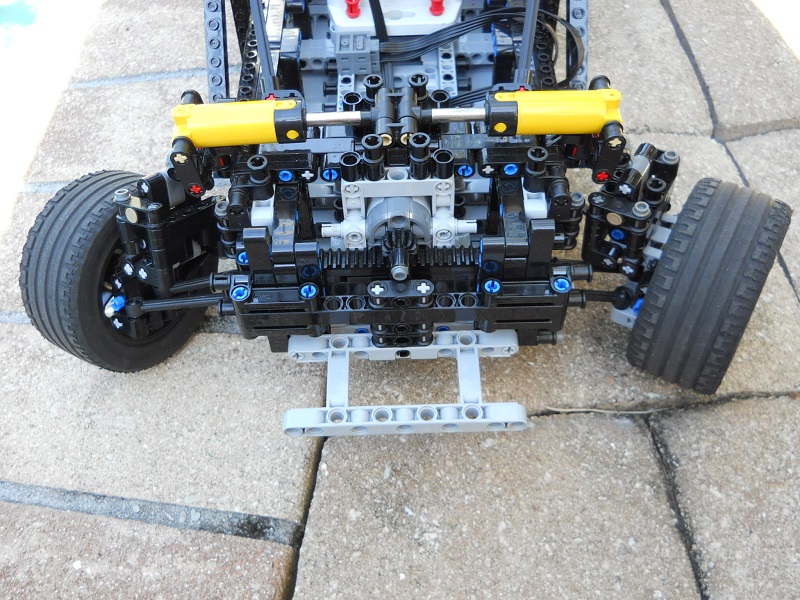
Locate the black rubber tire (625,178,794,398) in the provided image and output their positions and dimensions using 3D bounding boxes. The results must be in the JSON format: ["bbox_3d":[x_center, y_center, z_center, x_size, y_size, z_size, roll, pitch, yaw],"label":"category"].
[{"bbox_3d":[0.122,-0.005,0.339,0.036,0.082,0.082,23,58,19],"label":"black rubber tire"}]

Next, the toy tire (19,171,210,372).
[{"bbox_3d":[-0.116,-0.012,0.363,0.036,0.082,0.082,19,56,27],"label":"toy tire"}]

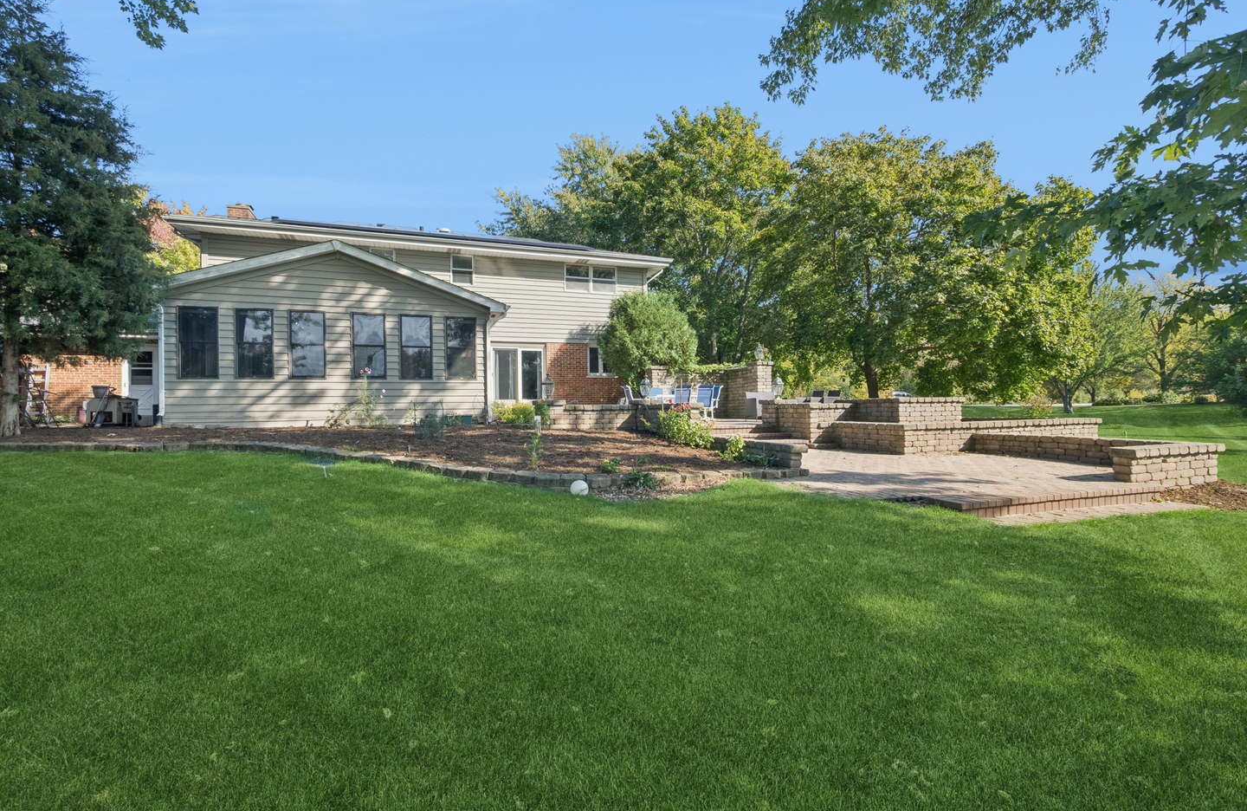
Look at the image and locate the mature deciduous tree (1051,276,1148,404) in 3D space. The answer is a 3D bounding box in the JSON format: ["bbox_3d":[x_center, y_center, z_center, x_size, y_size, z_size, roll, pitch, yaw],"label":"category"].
[{"bbox_3d":[31.808,-4.186,39.000,8.800,9.400,8.400,-1,0,-21],"label":"mature deciduous tree"}]

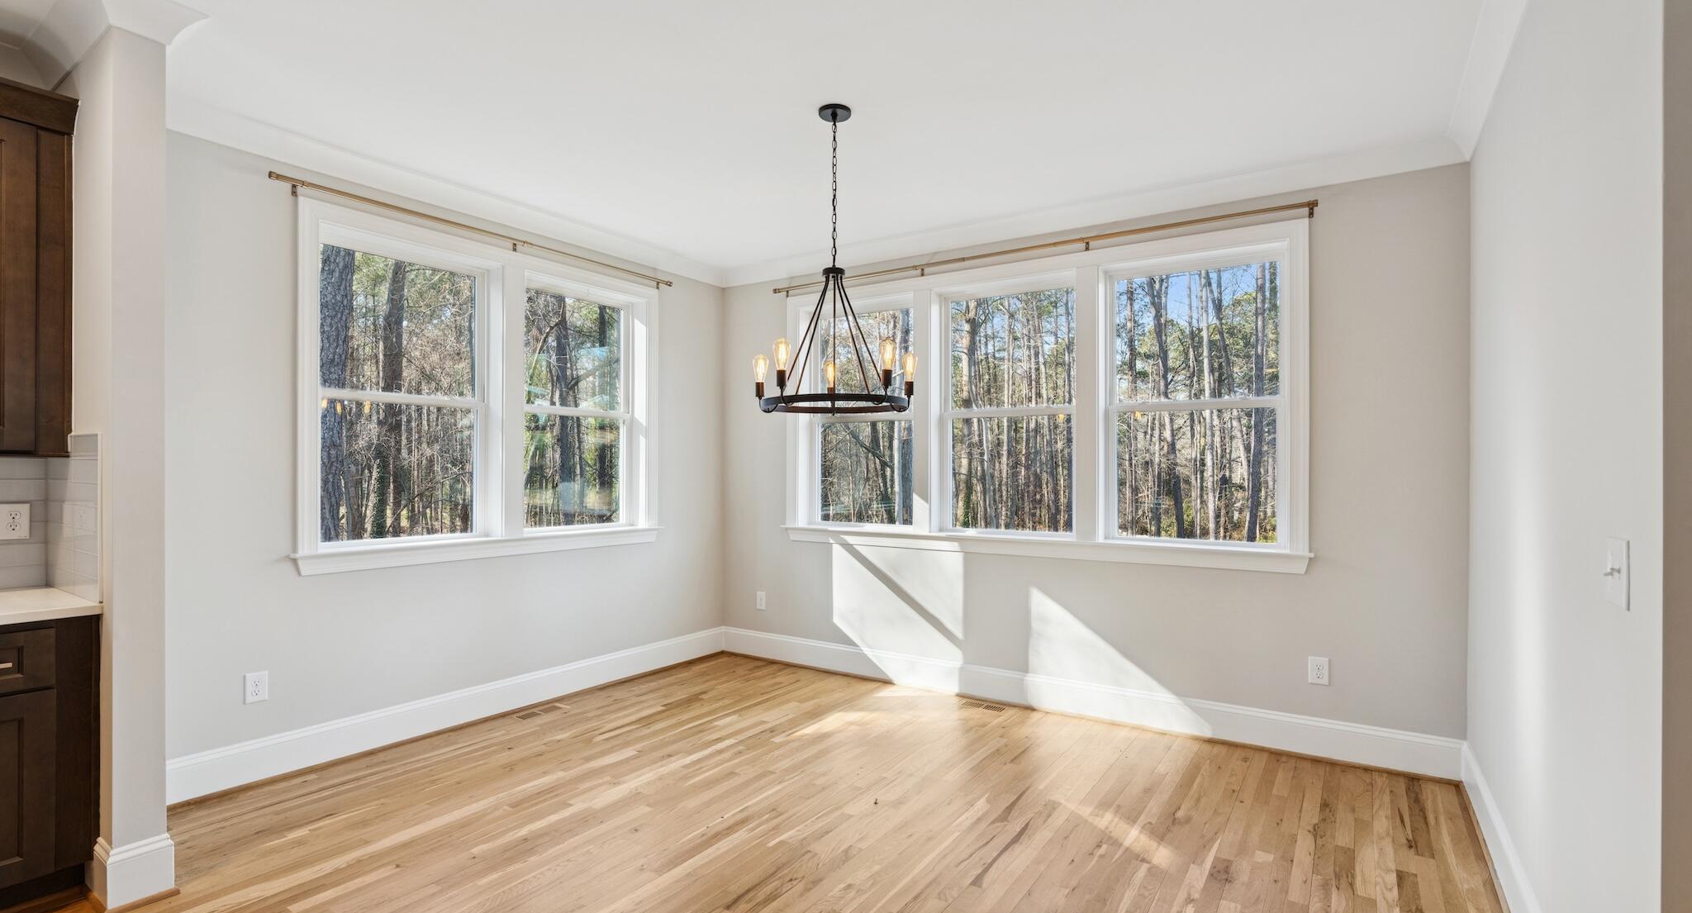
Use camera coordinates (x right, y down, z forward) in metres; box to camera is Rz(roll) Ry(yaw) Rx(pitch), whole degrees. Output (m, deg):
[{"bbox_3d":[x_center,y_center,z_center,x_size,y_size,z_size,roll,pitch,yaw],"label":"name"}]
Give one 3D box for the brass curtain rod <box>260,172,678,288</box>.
[{"bbox_3d":[-1.731,-1.127,3.954,0.040,0.035,2.175,0,-1,34],"label":"brass curtain rod"}]

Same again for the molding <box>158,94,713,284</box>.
[{"bbox_3d":[-1.743,-1.308,4.156,0.090,0.116,3.246,0,-1,34],"label":"molding"}]

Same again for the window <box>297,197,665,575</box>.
[{"bbox_3d":[-1.804,-0.285,4.111,0.070,1.653,2.095,0,-1,34],"label":"window"}]

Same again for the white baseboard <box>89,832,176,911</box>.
[{"bbox_3d":[-2.164,1.245,2.290,0.150,0.180,0.155,0,-1,34],"label":"white baseboard"}]

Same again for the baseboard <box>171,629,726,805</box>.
[{"bbox_3d":[-1.782,1.290,4.140,0.022,0.173,3.246,0,-1,34],"label":"baseboard"}]

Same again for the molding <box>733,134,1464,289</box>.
[{"bbox_3d":[0.848,-1.295,4.316,4.213,0.116,0.090,0,-1,34],"label":"molding"}]

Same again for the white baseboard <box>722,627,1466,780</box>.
[{"bbox_3d":[0.833,1.279,4.209,4.126,0.183,0.018,0,-1,34],"label":"white baseboard"}]

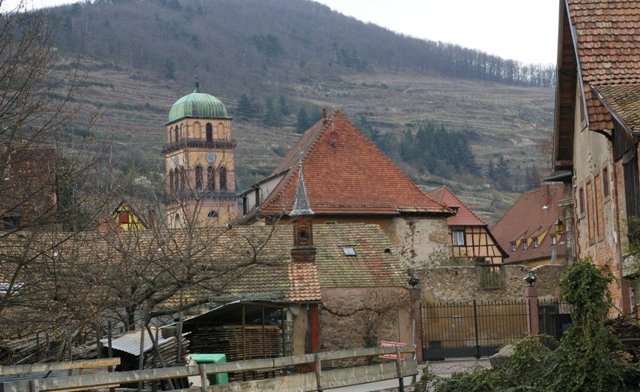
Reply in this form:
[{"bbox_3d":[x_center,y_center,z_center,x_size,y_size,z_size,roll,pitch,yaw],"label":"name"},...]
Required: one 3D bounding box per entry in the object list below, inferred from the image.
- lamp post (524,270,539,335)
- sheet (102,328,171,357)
[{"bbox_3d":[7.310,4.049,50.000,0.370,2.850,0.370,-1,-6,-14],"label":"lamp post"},{"bbox_3d":[-3.712,2.998,30.000,0.800,0.070,1.520,14,15,22],"label":"sheet"}]

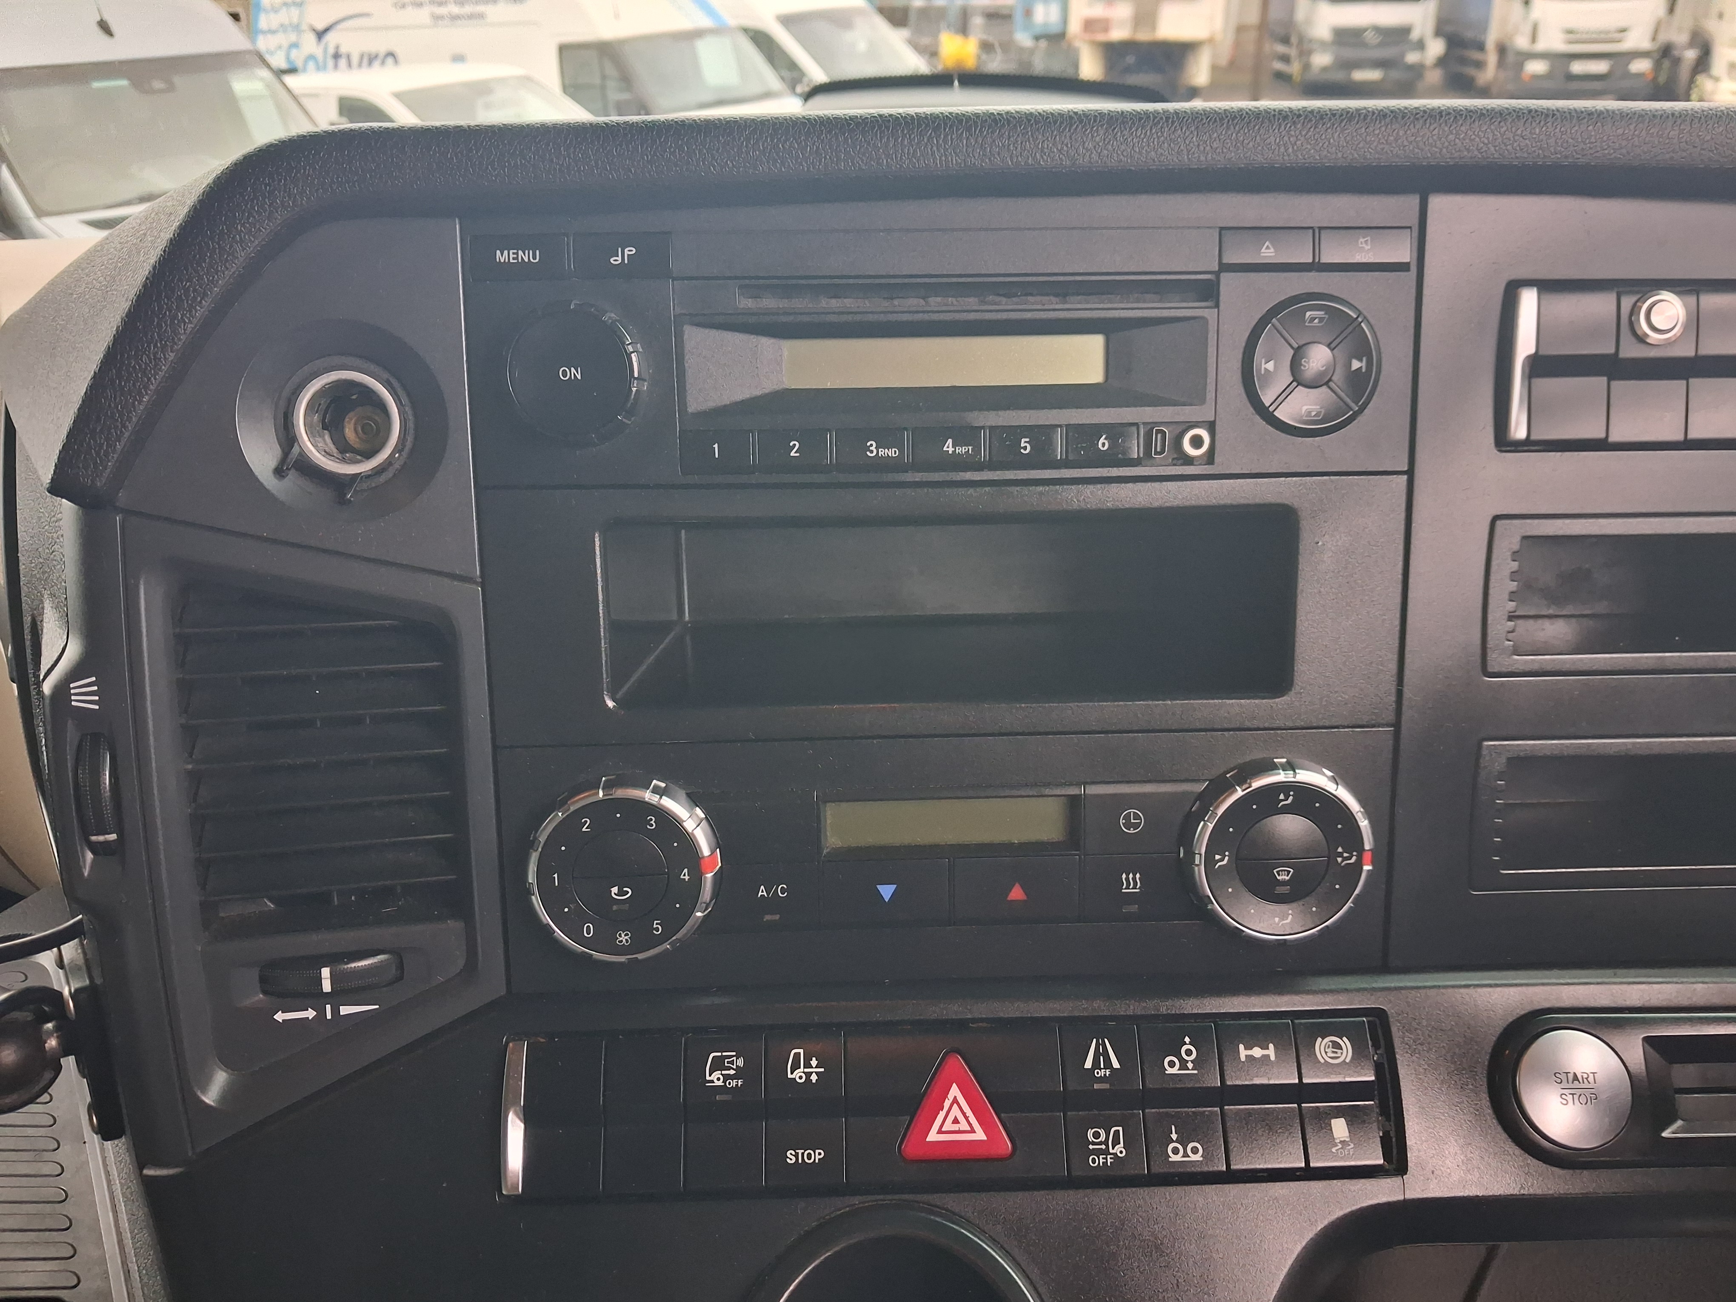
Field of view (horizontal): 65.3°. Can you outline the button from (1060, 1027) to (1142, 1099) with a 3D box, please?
[{"bbox_3d":[0.064,0.114,0.377,0.021,0.019,0.011,-1,-15,-3],"label":"button"}]

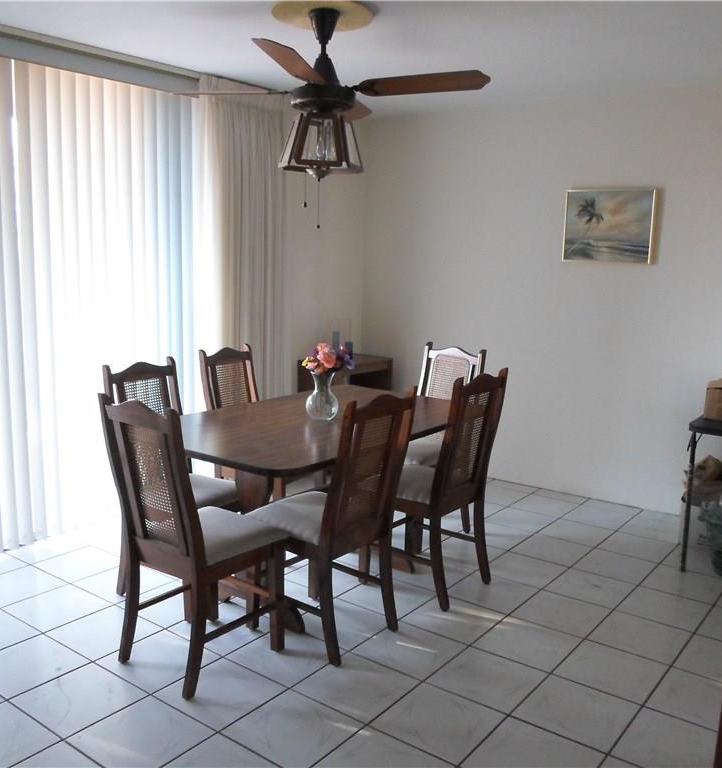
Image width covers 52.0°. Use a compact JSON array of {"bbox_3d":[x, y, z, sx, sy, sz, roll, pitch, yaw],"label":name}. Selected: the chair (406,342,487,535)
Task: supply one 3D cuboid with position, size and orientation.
[{"bbox_3d":[0.332,0.314,3.907,0.417,0.987,0.512,10,13,44],"label":"chair"}]

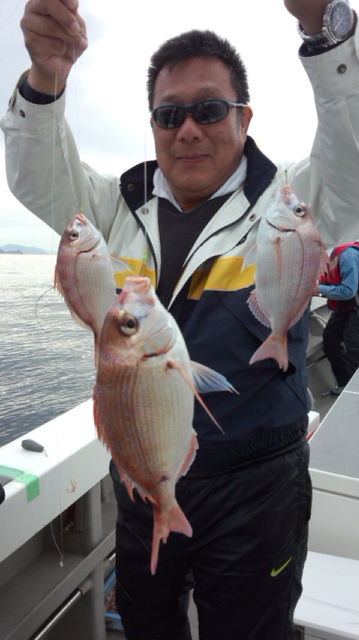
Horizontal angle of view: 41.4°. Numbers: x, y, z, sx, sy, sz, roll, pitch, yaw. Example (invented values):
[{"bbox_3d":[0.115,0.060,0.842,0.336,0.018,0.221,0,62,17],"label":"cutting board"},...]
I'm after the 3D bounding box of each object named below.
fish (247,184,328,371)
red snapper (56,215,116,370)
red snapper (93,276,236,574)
[{"bbox_3d":[0.146,-0.059,0.640,0.100,0.243,0.046,4,8,-2],"label":"fish"},{"bbox_3d":[-0.129,-0.044,0.690,0.086,0.222,0.043,-4,8,9],"label":"red snapper"},{"bbox_3d":[-0.019,0.100,0.480,0.125,0.302,0.068,-1,9,20],"label":"red snapper"}]

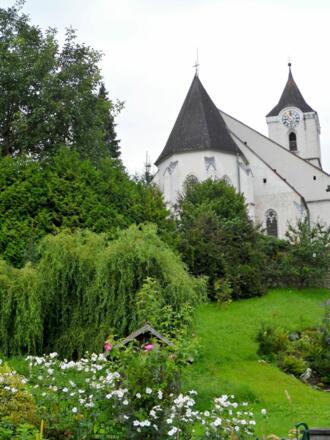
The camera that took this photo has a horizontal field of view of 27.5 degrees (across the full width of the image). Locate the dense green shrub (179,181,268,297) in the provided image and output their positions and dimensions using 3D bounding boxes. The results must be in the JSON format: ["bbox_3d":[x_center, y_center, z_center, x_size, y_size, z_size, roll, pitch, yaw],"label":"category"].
[{"bbox_3d":[2.013,0.677,24.000,3.100,4.100,2.900,-2,-10,5],"label":"dense green shrub"}]

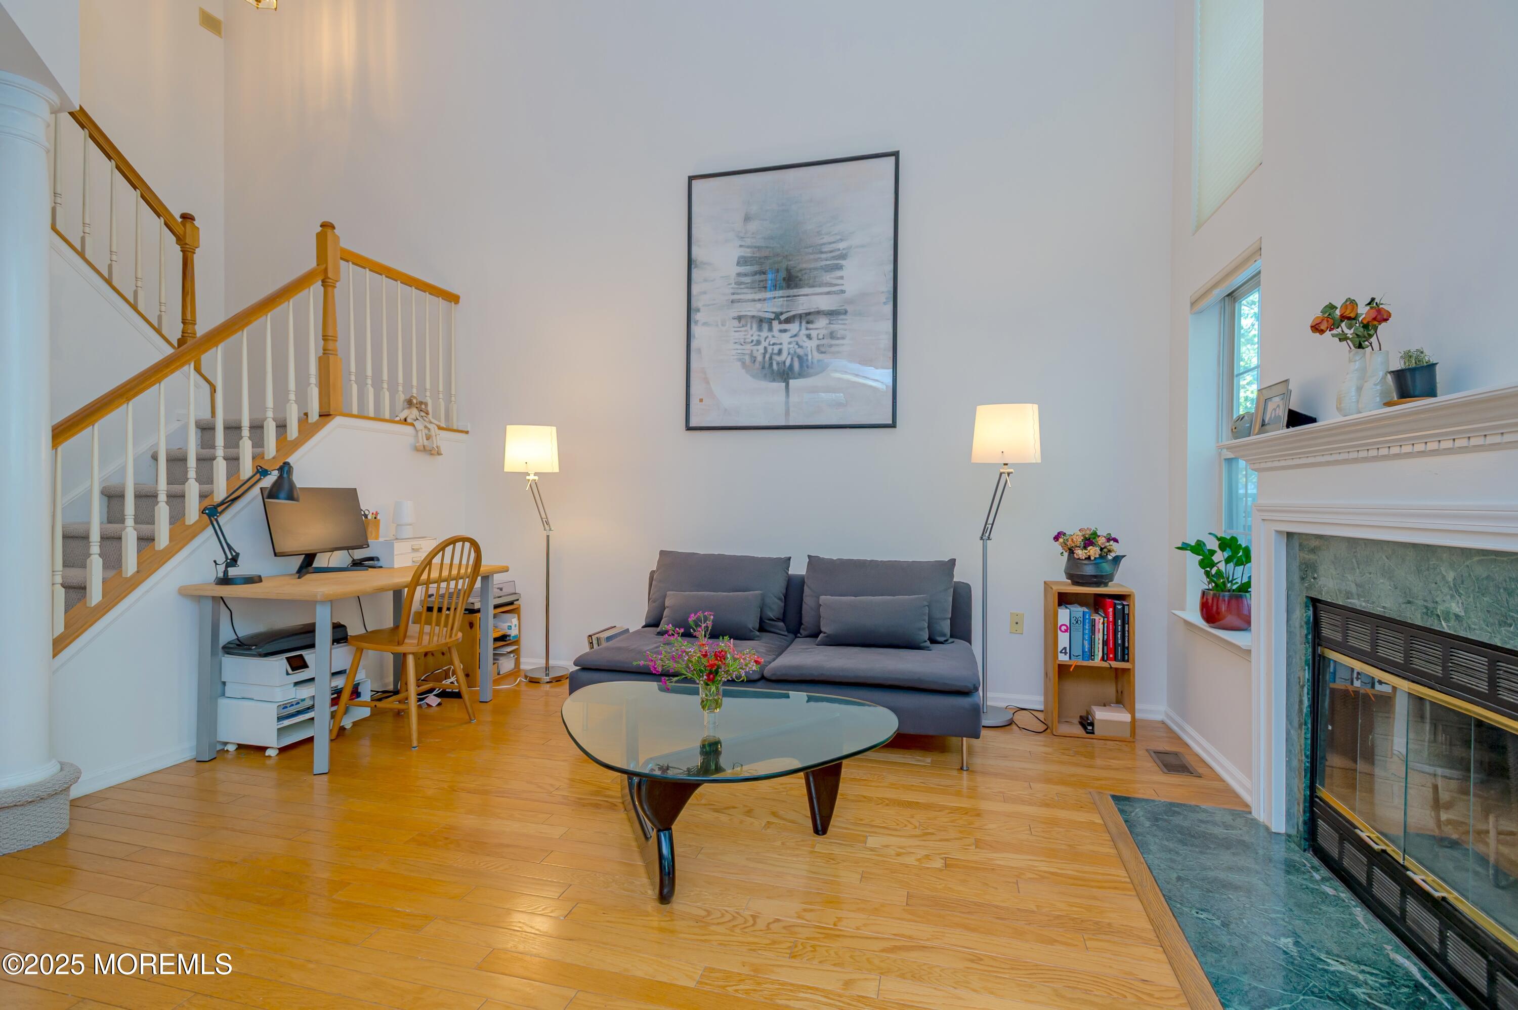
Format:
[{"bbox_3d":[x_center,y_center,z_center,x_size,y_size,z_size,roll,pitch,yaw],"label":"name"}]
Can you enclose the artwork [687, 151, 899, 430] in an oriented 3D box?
[{"bbox_3d":[0.175,-1.205,4.146,1.239,1.535,0.036,1,0,14],"label":"artwork"}]

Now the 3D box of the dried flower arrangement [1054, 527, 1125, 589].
[{"bbox_3d":[1.634,0.258,3.546,0.315,0.288,0.260,1,0,14],"label":"dried flower arrangement"}]

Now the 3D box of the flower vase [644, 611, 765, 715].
[{"bbox_3d":[-0.192,0.533,2.426,0.430,0.350,0.360,1,0,14],"label":"flower vase"}]

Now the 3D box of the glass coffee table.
[{"bbox_3d":[-0.155,0.902,2.323,1.170,0.394,0.915,1,0,14],"label":"glass coffee table"}]

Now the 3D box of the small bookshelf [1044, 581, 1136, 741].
[{"bbox_3d":[1.624,0.753,3.530,0.354,0.704,0.280,1,0,14],"label":"small bookshelf"}]

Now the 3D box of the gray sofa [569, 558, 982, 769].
[{"bbox_3d":[0.124,0.682,3.637,1.870,0.820,0.980,1,0,14],"label":"gray sofa"}]

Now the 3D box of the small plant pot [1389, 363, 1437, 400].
[{"bbox_3d":[1.516,-0.276,1.659,0.085,0.083,0.085,1,0,14],"label":"small plant pot"}]

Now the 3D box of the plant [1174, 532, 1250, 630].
[{"bbox_3d":[1.994,0.323,3.072,0.340,0.405,0.360,1,0,14],"label":"plant"}]

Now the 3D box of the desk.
[{"bbox_3d":[-1.906,0.711,3.498,0.700,0.732,1.240,1,0,14],"label":"desk"}]

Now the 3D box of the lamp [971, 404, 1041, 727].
[{"bbox_3d":[1.227,0.295,3.666,0.392,1.612,0.340,1,0,14],"label":"lamp"}]

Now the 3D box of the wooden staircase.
[{"bbox_3d":[-3.217,-0.517,3.654,2.060,3.165,2.680,1,0,14],"label":"wooden staircase"}]

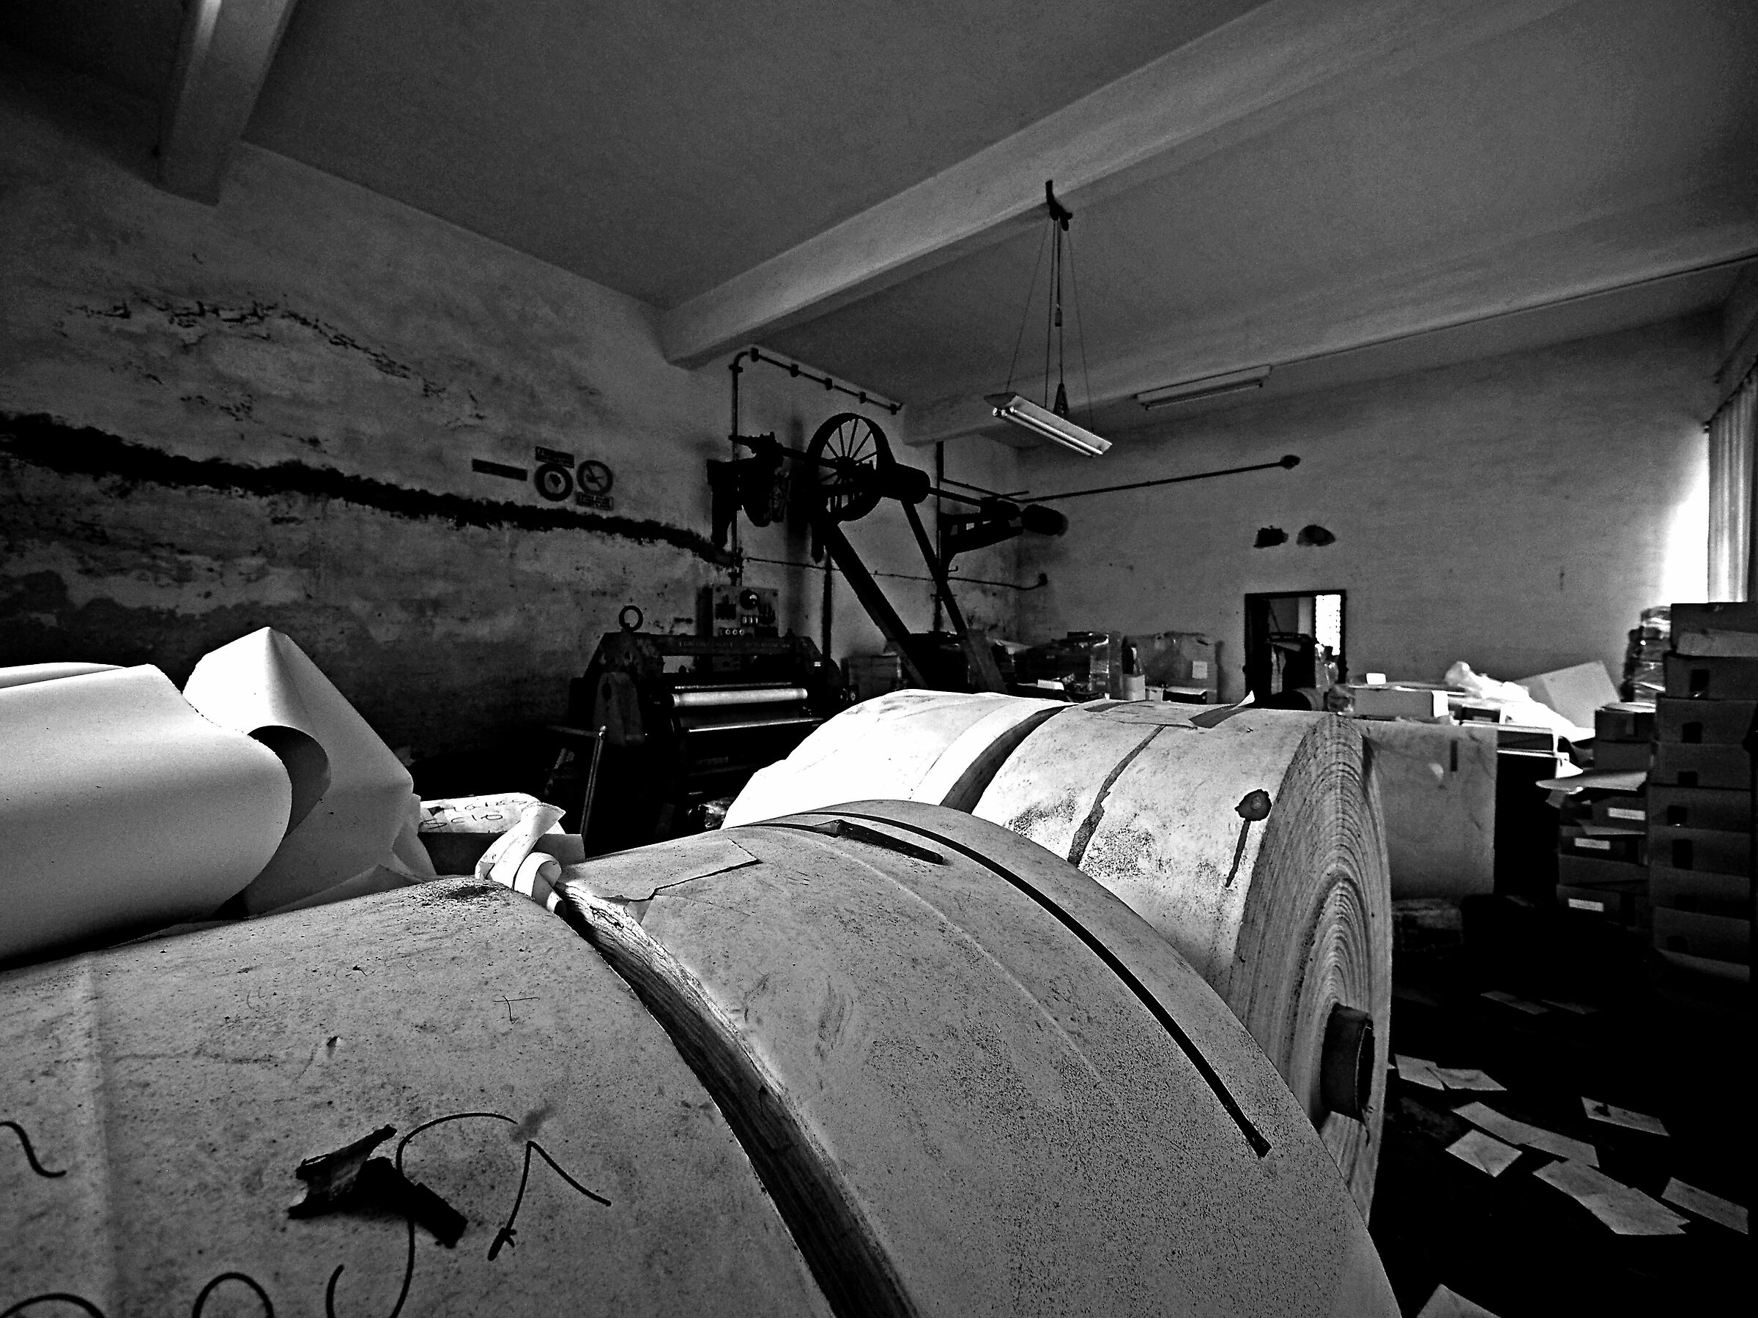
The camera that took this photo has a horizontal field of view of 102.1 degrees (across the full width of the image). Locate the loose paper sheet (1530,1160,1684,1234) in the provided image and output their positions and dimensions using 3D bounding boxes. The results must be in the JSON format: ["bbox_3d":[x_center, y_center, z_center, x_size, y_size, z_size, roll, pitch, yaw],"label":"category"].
[{"bbox_3d":[1.715,1.263,1.675,0.195,0.008,0.232,-1,2,-8],"label":"loose paper sheet"}]

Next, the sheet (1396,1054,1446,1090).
[{"bbox_3d":[1.644,1.250,2.166,0.106,0.008,0.159,0,2,30],"label":"sheet"}]

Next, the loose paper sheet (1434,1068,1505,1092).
[{"bbox_3d":[1.752,1.251,2.120,0.157,0.008,0.103,0,2,4],"label":"loose paper sheet"}]

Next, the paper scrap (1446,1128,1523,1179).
[{"bbox_3d":[1.550,1.261,1.823,0.159,0.008,0.106,-2,2,-30],"label":"paper scrap"}]

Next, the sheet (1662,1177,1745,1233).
[{"bbox_3d":[1.927,1.262,1.639,0.109,0.008,0.157,-2,2,-37],"label":"sheet"}]

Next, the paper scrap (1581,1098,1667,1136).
[{"bbox_3d":[2.038,1.252,1.943,0.158,0.008,0.107,1,2,36],"label":"paper scrap"}]

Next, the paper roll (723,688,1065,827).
[{"bbox_3d":[0.222,0.685,1.732,0.508,1.192,1.192,1,2,44],"label":"paper roll"}]

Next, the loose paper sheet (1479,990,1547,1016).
[{"bbox_3d":[2.283,1.233,2.556,0.103,0.008,0.158,-1,2,-20],"label":"loose paper sheet"}]

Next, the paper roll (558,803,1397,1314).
[{"bbox_3d":[-0.092,0.754,0.803,1.111,1.111,0.472,1,2,42],"label":"paper roll"}]

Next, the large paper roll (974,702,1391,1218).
[{"bbox_3d":[0.603,0.688,1.366,0.456,1.199,1.199,1,2,44],"label":"large paper roll"}]

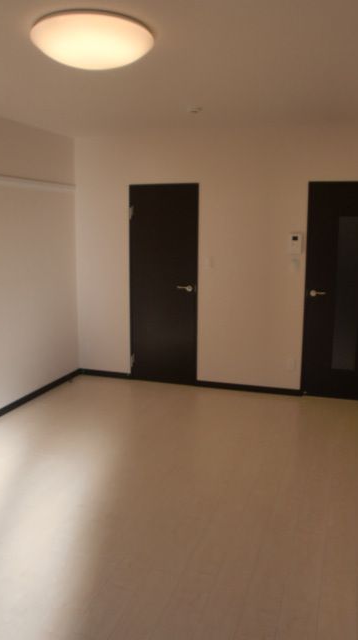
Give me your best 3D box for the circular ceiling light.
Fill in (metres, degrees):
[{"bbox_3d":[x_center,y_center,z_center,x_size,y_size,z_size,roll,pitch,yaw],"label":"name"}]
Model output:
[{"bbox_3d":[-0.402,-1.282,2.451,0.575,0.135,0.575,0,10,0],"label":"circular ceiling light"}]

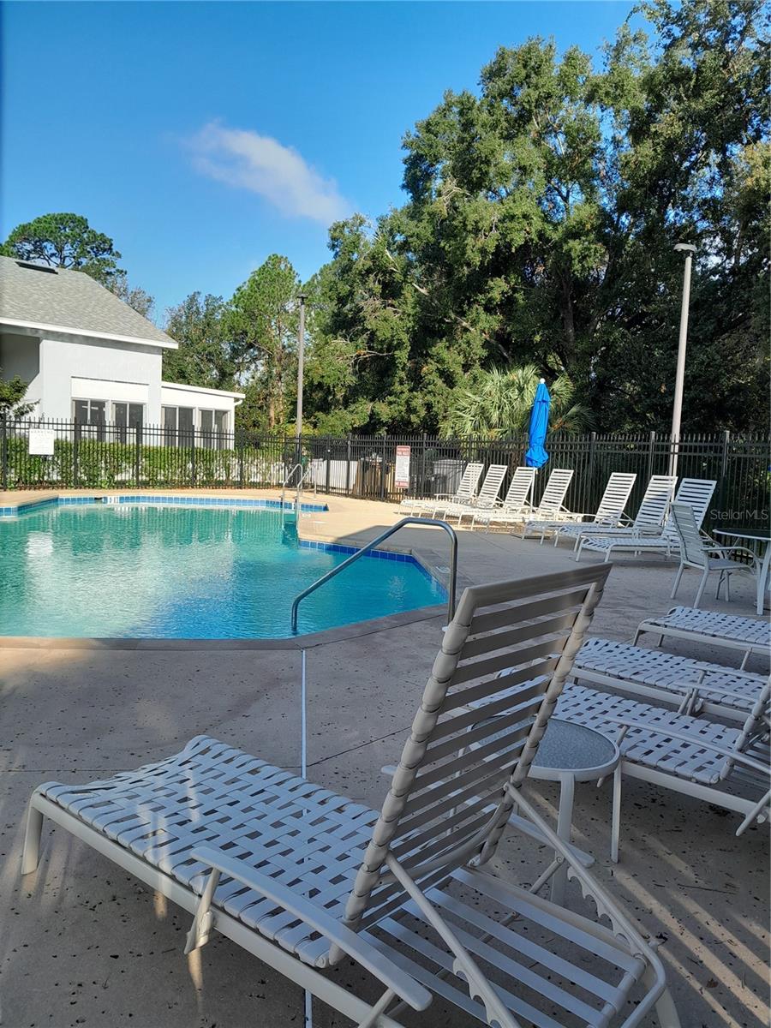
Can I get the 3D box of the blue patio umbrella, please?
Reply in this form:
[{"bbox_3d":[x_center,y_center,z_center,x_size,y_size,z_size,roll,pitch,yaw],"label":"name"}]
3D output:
[{"bbox_3d":[2.793,-1.103,14.950,0.450,2.806,0.450,2,5,0],"label":"blue patio umbrella"}]

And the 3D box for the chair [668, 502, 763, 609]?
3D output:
[{"bbox_3d":[3.170,0.412,7.755,0.646,0.950,0.600,3,5,3],"label":"chair"}]

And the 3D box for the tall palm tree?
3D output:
[{"bbox_3d":[3.123,-1.823,19.507,3.400,3.504,3.100,2,5,0],"label":"tall palm tree"}]

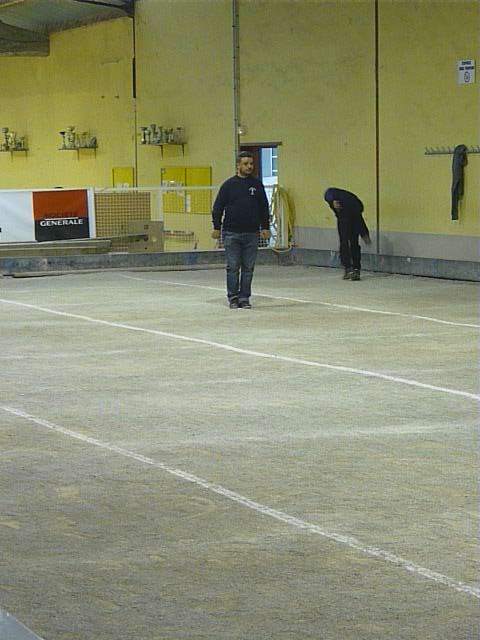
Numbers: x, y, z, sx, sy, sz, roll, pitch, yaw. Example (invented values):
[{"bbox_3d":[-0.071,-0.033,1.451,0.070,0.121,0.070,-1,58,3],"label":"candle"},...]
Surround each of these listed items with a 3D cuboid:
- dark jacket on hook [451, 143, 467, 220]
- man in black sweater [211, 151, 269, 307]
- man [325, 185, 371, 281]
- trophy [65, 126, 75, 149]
[{"bbox_3d":[2.980,-1.870,25.170,0.160,1.040,0.280,-3,5,-24],"label":"dark jacket on hook"},{"bbox_3d":[0.017,-1.037,21.030,0.640,1.760,0.400,-1,5,-7],"label":"man in black sweater"},{"bbox_3d":[1.500,-1.200,25.860,0.560,1.290,0.720,4,6,43],"label":"man"},{"bbox_3d":[-3.640,-3.900,39.500,0.200,0.460,0.210,-3,5,-24],"label":"trophy"}]

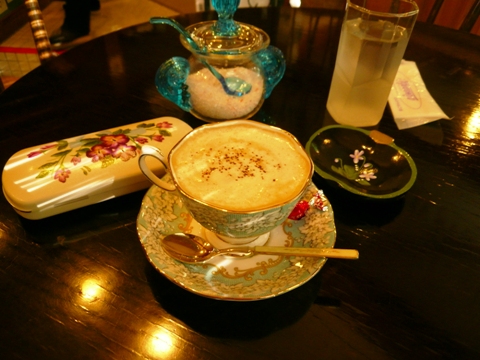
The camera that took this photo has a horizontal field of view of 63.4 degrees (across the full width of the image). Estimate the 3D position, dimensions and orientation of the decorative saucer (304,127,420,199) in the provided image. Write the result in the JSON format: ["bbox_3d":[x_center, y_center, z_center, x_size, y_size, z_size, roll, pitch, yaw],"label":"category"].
[{"bbox_3d":[0.108,-0.015,0.354,0.099,0.017,0.092,34,51,29],"label":"decorative saucer"}]

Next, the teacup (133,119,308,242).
[{"bbox_3d":[-0.011,0.010,0.280,0.118,0.067,0.096,2,43,-1],"label":"teacup"}]

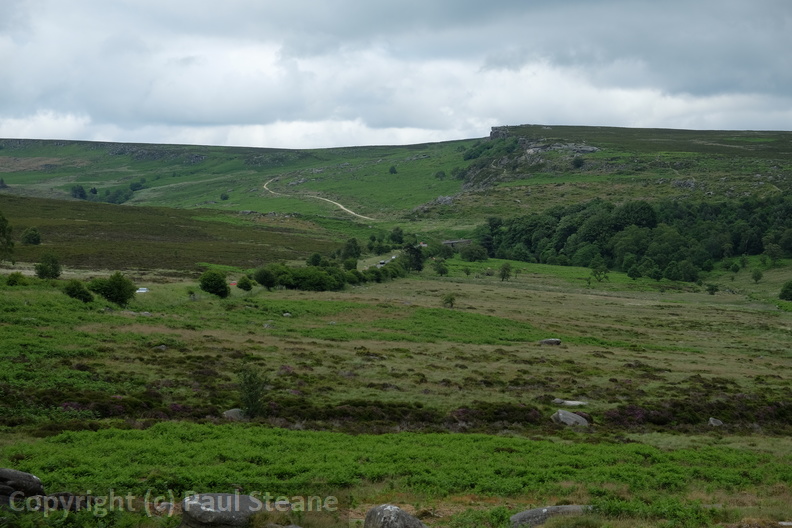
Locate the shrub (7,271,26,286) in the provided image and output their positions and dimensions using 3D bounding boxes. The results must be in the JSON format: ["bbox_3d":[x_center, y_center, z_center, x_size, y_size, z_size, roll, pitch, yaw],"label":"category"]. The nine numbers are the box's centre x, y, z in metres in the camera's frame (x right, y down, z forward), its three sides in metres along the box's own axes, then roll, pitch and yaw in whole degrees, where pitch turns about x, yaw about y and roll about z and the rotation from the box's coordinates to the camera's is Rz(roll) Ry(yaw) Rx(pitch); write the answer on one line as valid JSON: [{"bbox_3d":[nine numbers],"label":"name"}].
[{"bbox_3d":[-70.667,2.700,340.000,3.724,2.979,3.538,0,2,0],"label":"shrub"}]

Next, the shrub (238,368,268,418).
[{"bbox_3d":[-5.931,5.390,76.000,1.249,2.081,1.186,0,2,0],"label":"shrub"}]

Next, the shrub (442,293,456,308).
[{"bbox_3d":[8.204,5.597,280.000,2.147,2.454,2.040,0,2,0],"label":"shrub"}]

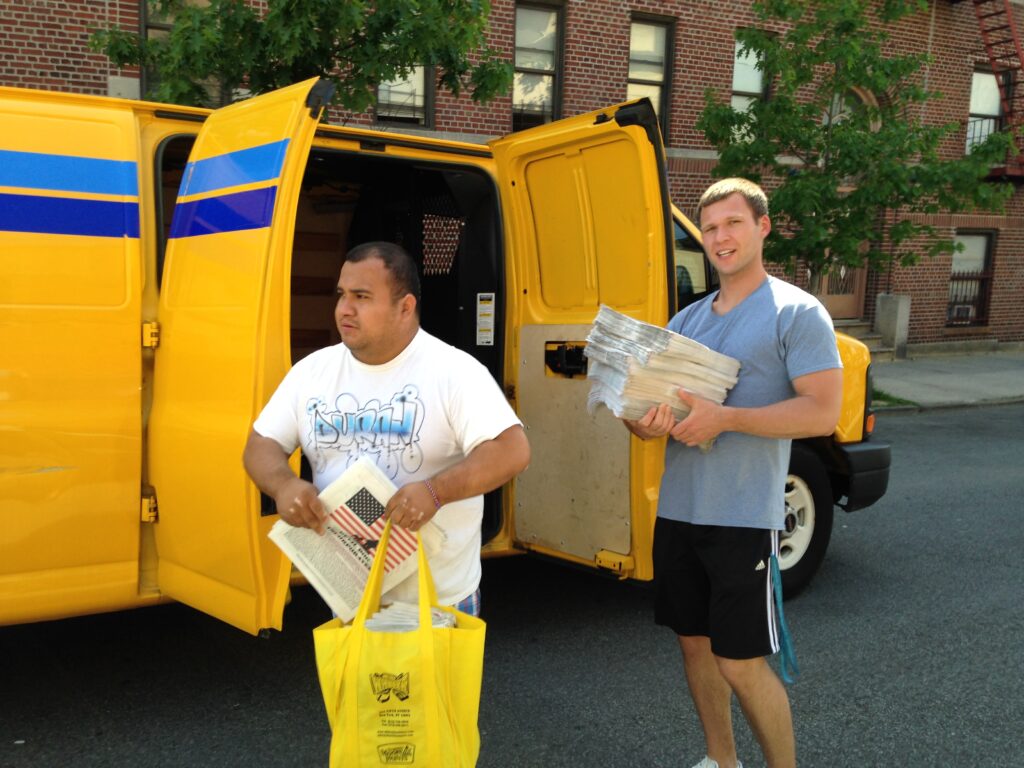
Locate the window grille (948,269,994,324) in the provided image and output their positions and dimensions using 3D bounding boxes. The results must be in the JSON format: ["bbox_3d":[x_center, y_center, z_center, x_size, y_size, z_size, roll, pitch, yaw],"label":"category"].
[{"bbox_3d":[7.310,-1.370,15.600,0.920,0.890,0.090,-3,10,-25],"label":"window grille"}]

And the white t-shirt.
[{"bbox_3d":[-0.292,0.190,2.270,0.590,0.650,0.350,3,9,11],"label":"white t-shirt"}]

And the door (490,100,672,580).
[{"bbox_3d":[0.212,-0.130,3.360,0.190,1.500,0.750,-4,4,-38],"label":"door"}]

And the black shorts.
[{"bbox_3d":[0.560,0.505,2.660,0.370,0.430,0.310,8,11,35],"label":"black shorts"}]

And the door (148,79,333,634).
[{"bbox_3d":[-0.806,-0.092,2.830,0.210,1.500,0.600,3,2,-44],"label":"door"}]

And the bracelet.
[{"bbox_3d":[-0.168,0.232,2.060,0.016,0.072,0.065,-23,-5,-31],"label":"bracelet"}]

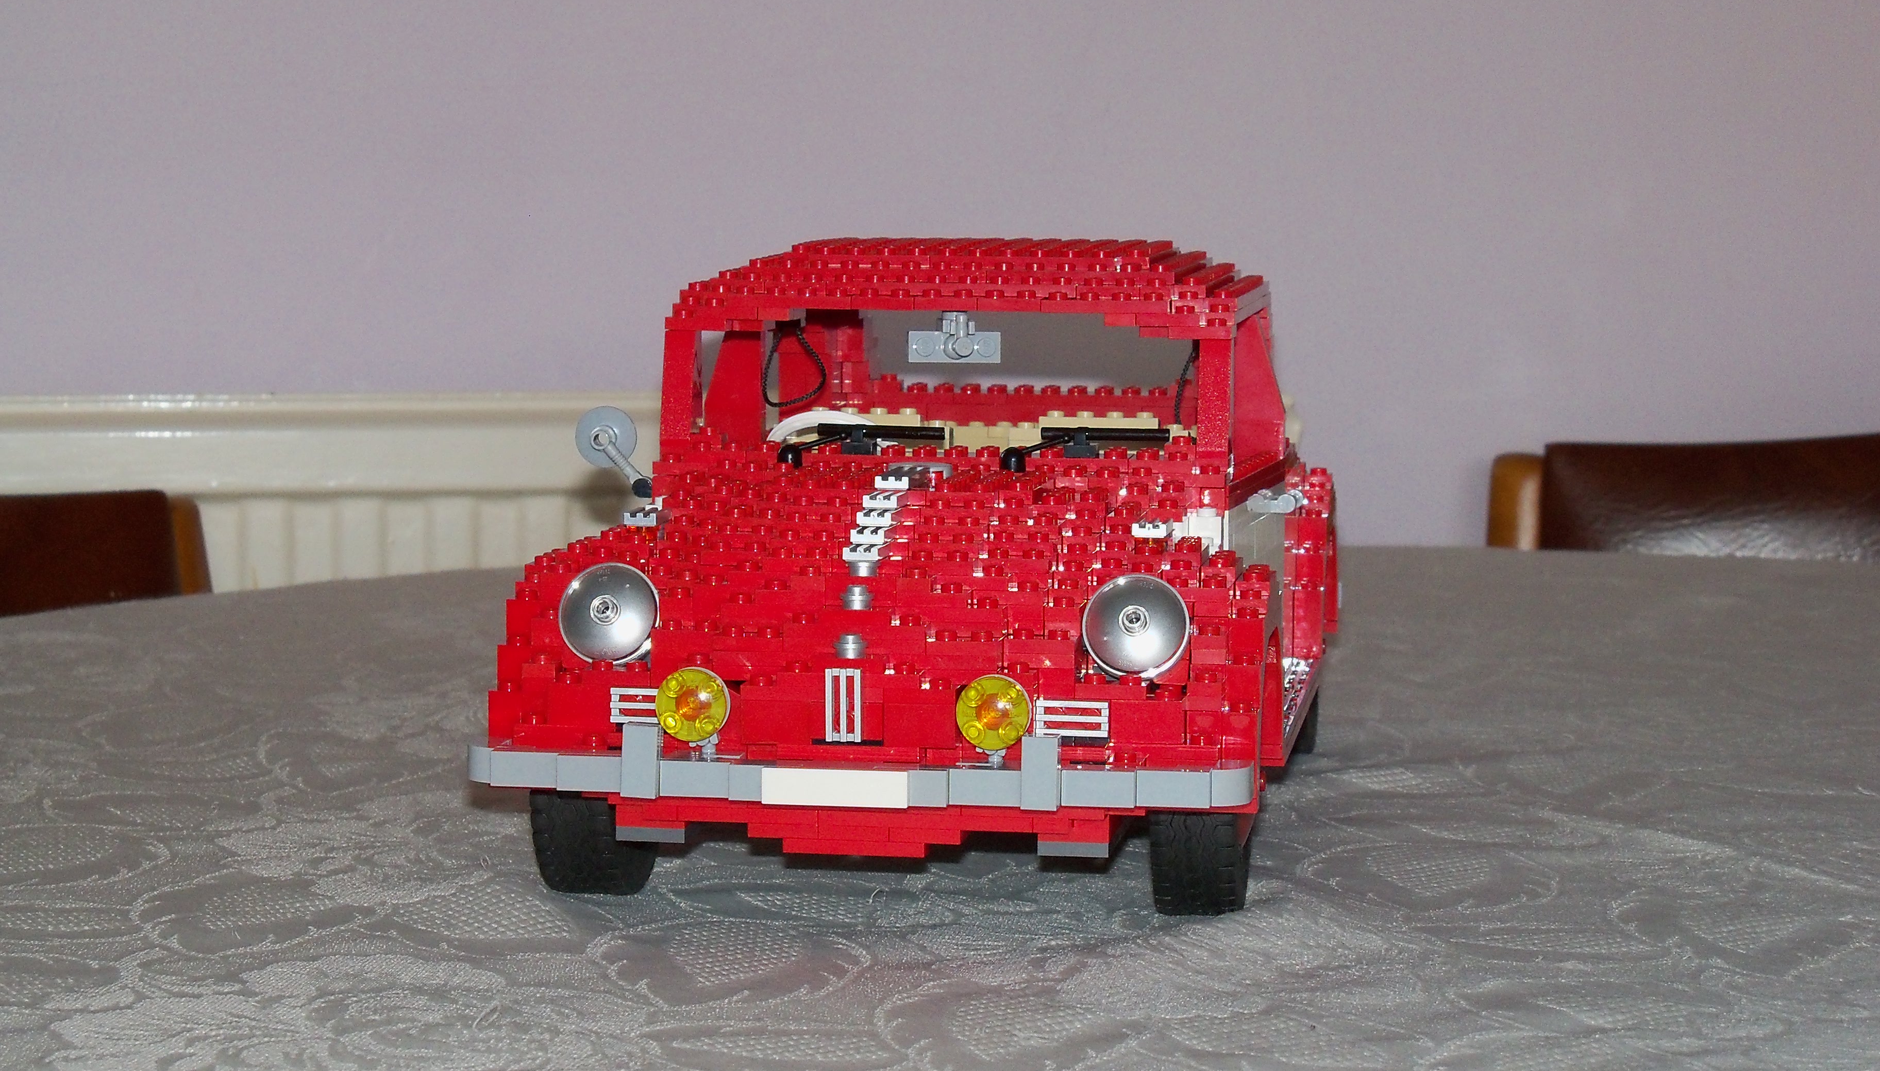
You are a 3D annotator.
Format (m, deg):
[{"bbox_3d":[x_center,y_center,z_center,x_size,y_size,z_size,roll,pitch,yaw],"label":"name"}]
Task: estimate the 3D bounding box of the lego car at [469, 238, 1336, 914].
[{"bbox_3d":[0.011,-0.003,1.022,0.181,0.155,0.427,1,5,9],"label":"lego car"}]

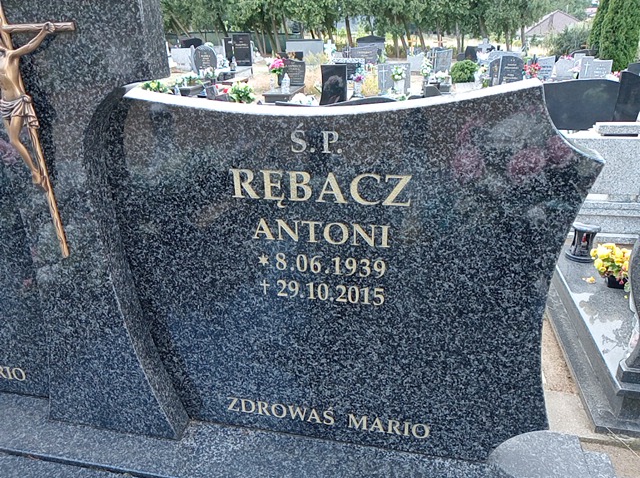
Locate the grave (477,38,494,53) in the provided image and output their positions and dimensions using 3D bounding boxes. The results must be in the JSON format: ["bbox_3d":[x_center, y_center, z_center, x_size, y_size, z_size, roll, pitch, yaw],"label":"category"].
[{"bbox_3d":[5.017,-5.874,15.750,0.357,0.437,0.126,2,23,10],"label":"grave"}]

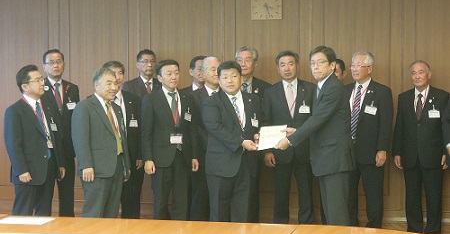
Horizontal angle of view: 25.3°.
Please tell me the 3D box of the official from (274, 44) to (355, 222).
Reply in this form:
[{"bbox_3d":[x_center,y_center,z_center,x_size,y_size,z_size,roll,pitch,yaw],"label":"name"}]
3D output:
[{"bbox_3d":[0.667,0.349,7.357,0.580,1.730,0.500,-2,4,-25],"label":"official"}]

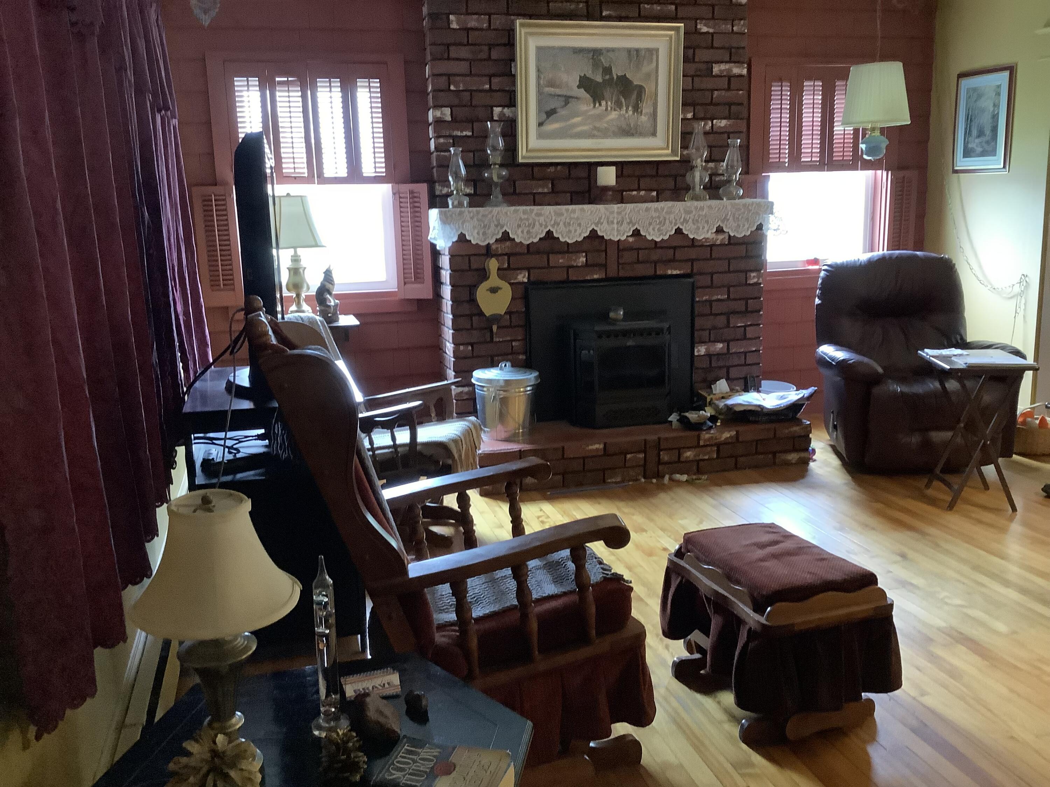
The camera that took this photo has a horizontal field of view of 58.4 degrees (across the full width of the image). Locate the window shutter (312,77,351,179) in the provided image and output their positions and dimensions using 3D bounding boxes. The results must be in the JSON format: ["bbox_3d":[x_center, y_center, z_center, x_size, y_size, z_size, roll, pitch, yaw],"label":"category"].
[{"bbox_3d":[-0.979,-1.356,4.783,0.175,0.537,0.030,-5,12,-15],"label":"window shutter"}]

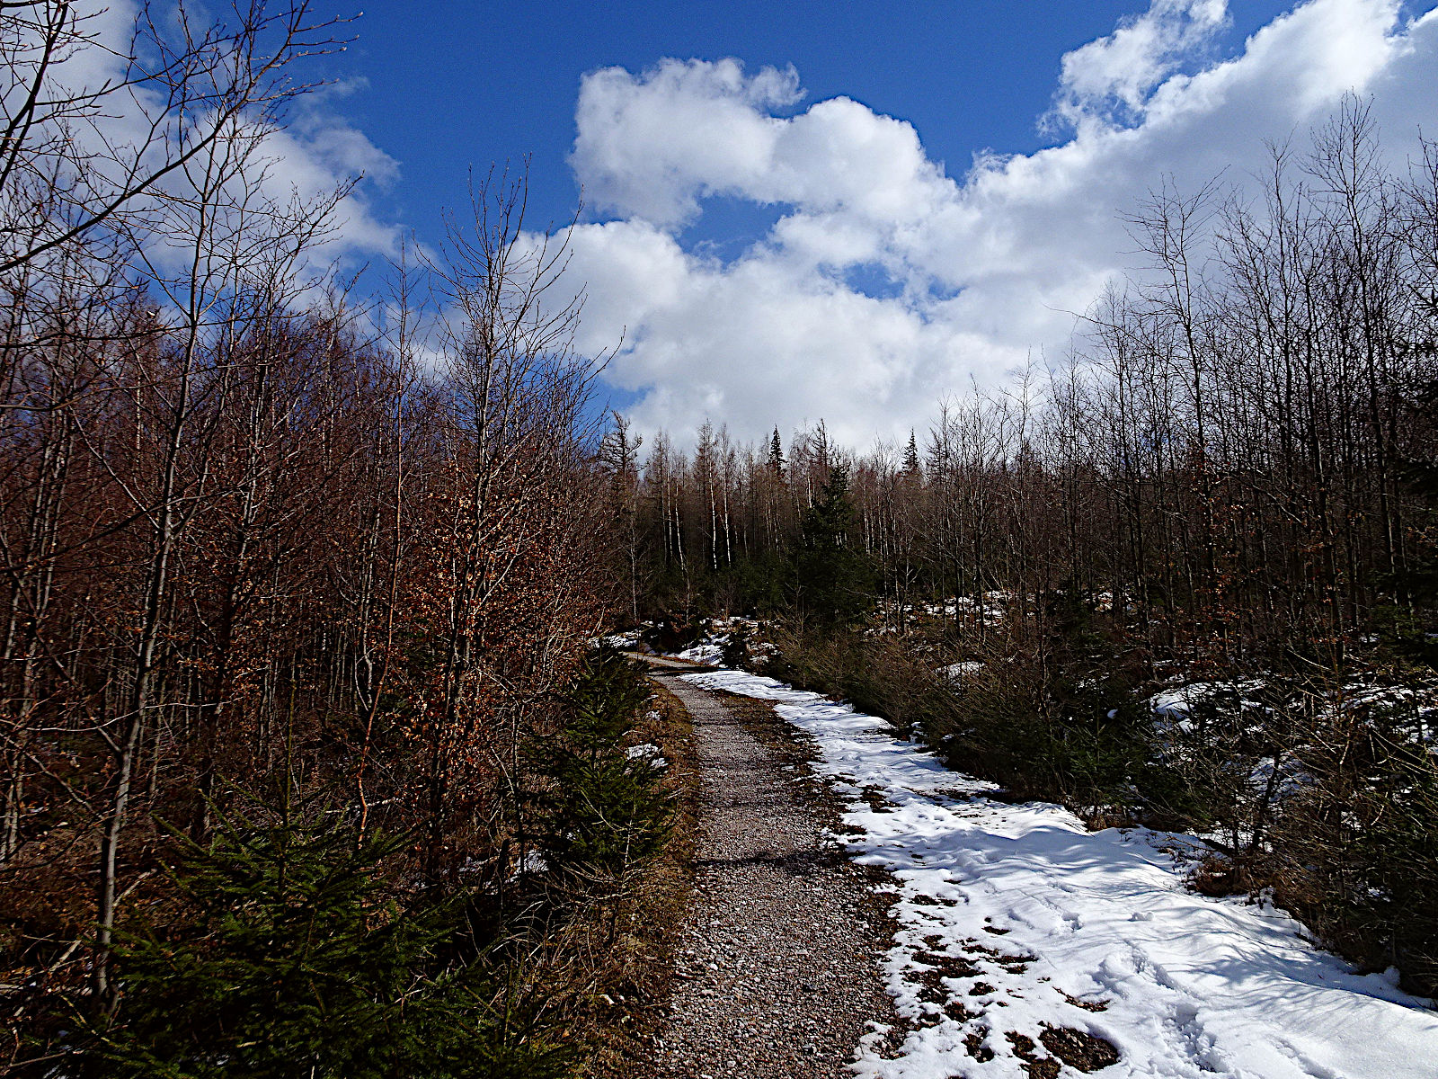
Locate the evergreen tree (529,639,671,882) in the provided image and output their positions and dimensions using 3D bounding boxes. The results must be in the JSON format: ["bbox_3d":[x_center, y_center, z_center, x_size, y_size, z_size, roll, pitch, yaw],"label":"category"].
[{"bbox_3d":[-0.700,1.328,6.000,0.850,1.400,0.850,-1,-6,0],"label":"evergreen tree"}]

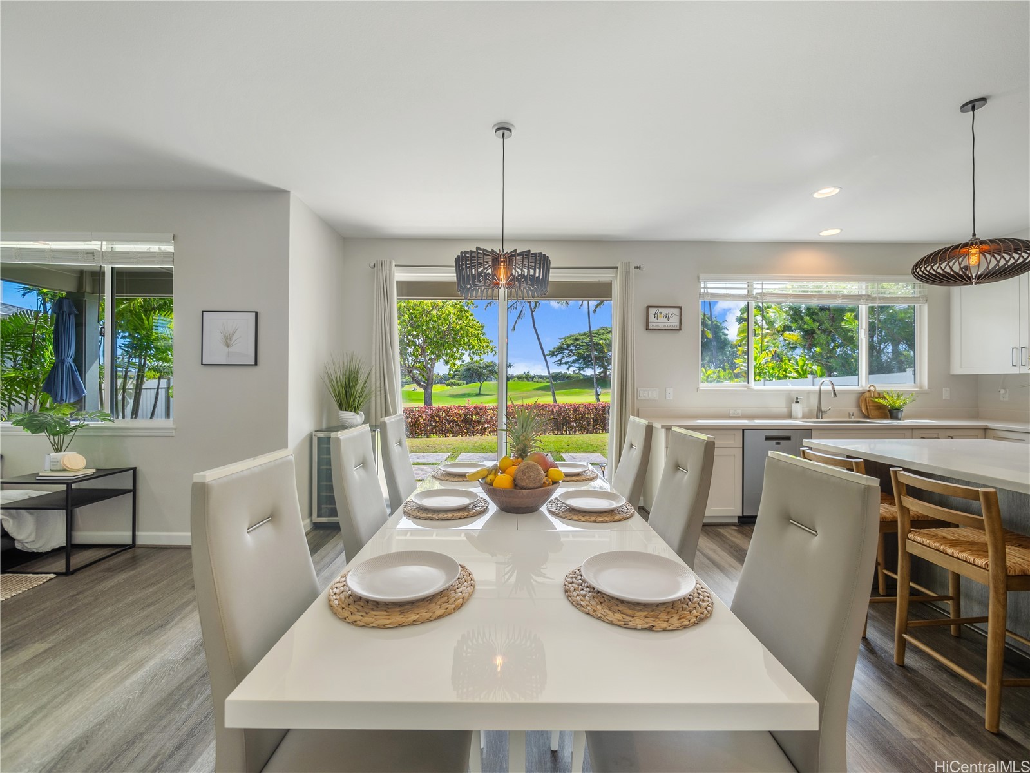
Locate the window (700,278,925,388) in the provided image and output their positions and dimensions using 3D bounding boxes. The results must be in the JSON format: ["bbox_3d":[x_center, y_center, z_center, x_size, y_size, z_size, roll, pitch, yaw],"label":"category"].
[{"bbox_3d":[3.092,-0.551,4.342,2.391,1.155,0.120,0,1,-1],"label":"window"}]

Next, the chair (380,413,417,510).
[{"bbox_3d":[-0.404,0.702,2.265,0.580,1.060,0.430,0,1,0],"label":"chair"}]

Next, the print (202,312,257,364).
[{"bbox_3d":[-2.162,-0.363,3.160,0.410,0.415,0.025,0,1,-1],"label":"print"}]

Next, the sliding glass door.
[{"bbox_3d":[-0.107,0.013,4.330,2.360,2.420,0.130,0,1,-1],"label":"sliding glass door"}]

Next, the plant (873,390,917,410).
[{"bbox_3d":[3.735,0.141,4.097,0.410,0.210,0.310,0,1,0],"label":"plant"}]

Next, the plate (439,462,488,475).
[{"bbox_3d":[-0.280,0.463,2.273,0.272,0.026,0.272,0,1,0],"label":"plate"}]

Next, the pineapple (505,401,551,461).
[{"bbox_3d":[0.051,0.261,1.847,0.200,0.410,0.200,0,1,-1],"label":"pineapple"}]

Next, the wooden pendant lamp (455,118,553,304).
[{"bbox_3d":[-0.068,-1.000,2.369,0.545,0.948,0.545,0,1,-1],"label":"wooden pendant lamp"}]

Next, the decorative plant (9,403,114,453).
[{"bbox_3d":[-3.132,0.316,2.894,0.580,0.400,0.470,0,1,-1],"label":"decorative plant"}]

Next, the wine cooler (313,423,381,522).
[{"bbox_3d":[-1.423,0.808,3.733,0.545,0.850,0.480,0,1,-1],"label":"wine cooler"}]

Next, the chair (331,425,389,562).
[{"bbox_3d":[-0.400,0.708,1.685,0.580,1.060,0.430,0,1,0],"label":"chair"}]

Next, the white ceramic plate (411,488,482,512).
[{"bbox_3d":[-0.304,0.494,1.823,0.295,0.027,0.295,0,1,-1],"label":"white ceramic plate"}]

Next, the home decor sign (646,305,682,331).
[{"bbox_3d":[1.512,-0.692,4.228,0.354,0.246,0.030,0,1,0],"label":"home decor sign"}]

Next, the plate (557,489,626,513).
[{"bbox_3d":[0.308,0.472,1.687,0.274,0.026,0.274,0,1,0],"label":"plate"}]

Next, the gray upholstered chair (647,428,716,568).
[{"bbox_3d":[0.516,0.753,1.882,0.600,1.060,0.430,0,1,-1],"label":"gray upholstered chair"}]

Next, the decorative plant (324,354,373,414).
[{"bbox_3d":[-1.515,-0.026,3.790,0.460,0.560,0.410,0,1,0],"label":"decorative plant"}]

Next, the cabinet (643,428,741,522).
[{"bbox_3d":[1.641,0.781,3.955,0.667,0.885,0.620,0,1,0],"label":"cabinet"}]

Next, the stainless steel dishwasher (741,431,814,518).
[{"bbox_3d":[2.294,0.798,3.954,0.605,0.845,0.600,0,1,0],"label":"stainless steel dishwasher"}]

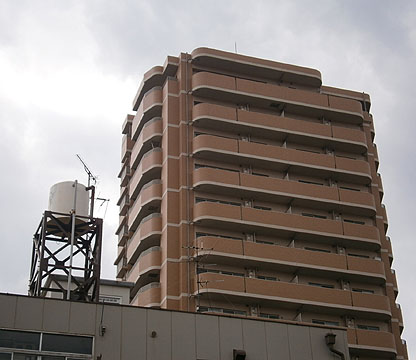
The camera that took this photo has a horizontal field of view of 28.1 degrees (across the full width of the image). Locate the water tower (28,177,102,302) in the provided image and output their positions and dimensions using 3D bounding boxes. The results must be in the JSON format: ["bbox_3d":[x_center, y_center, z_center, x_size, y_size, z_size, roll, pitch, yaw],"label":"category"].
[{"bbox_3d":[-4.042,2.491,23.423,1.700,4.950,1.700,9,-32,-17],"label":"water tower"}]

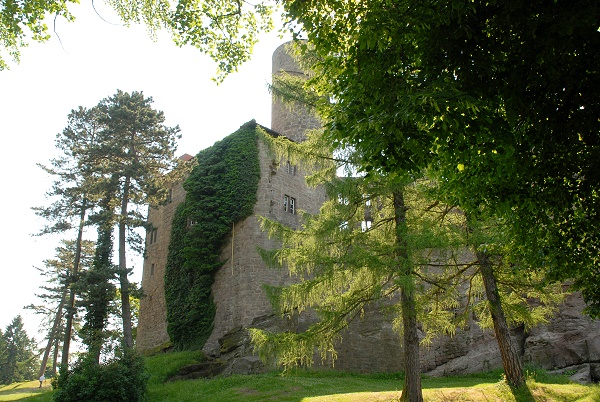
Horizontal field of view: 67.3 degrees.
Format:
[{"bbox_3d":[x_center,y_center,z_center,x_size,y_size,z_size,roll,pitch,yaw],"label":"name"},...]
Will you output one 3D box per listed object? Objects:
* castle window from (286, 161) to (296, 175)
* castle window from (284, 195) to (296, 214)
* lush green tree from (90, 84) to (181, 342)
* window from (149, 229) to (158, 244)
[{"bbox_3d":[-0.857,-3.026,41.697,0.300,1.300,1.100,-17,-24,41],"label":"castle window"},{"bbox_3d":[-0.946,0.367,40.459,0.300,1.700,1.400,-17,-24,41],"label":"castle window"},{"bbox_3d":[-13.591,0.936,37.069,6.800,23.000,6.800,-1,-18,0],"label":"lush green tree"},{"bbox_3d":[-15.824,3.928,49.181,1.600,1.700,0.300,-17,-24,41],"label":"window"}]

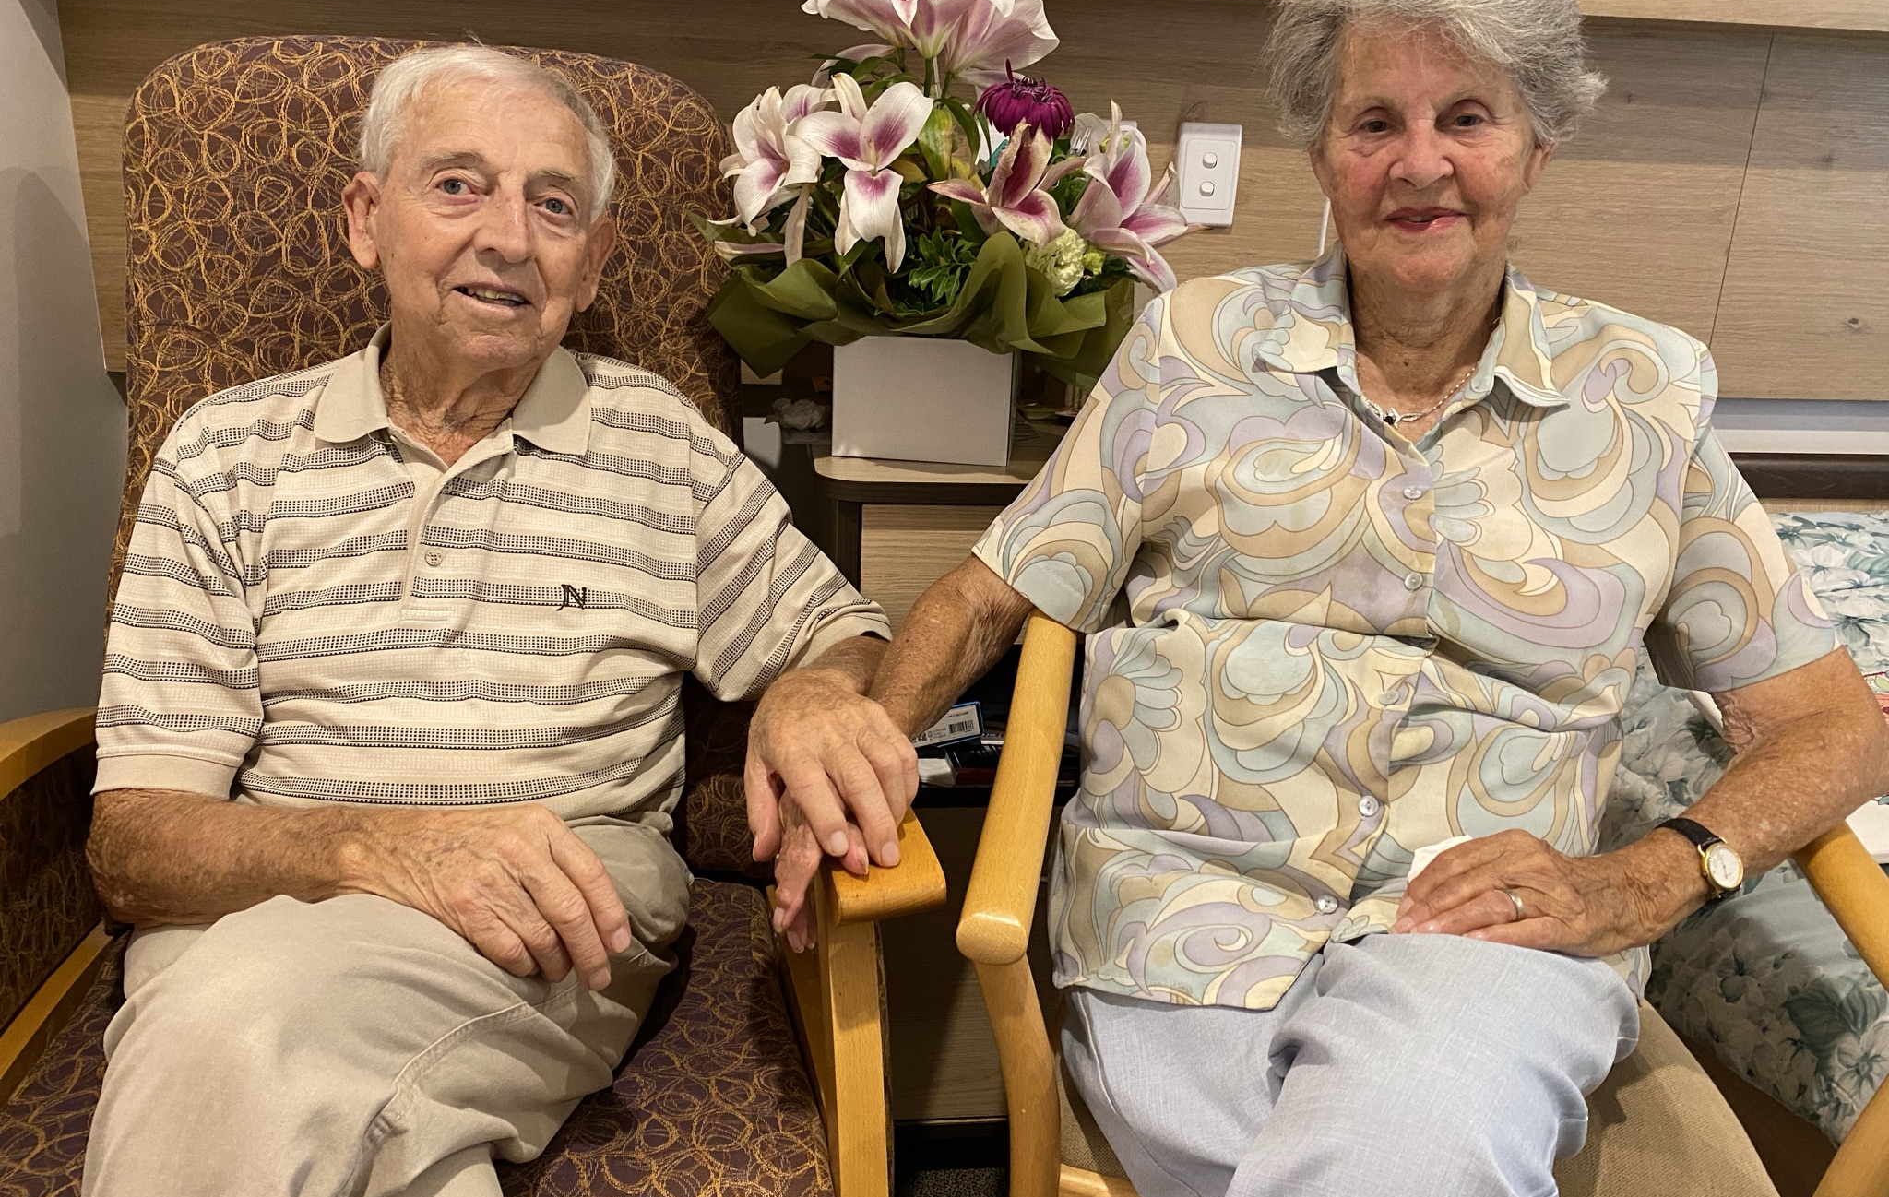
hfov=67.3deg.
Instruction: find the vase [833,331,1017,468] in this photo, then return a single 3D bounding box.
[{"bbox_3d":[-0.016,-0.215,1.450,0.172,0.122,0.160,4,17,4],"label":"vase"}]

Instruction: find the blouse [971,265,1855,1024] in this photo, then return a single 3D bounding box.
[{"bbox_3d":[0.329,-0.003,1.070,0.580,0.510,0.350,5,13,13],"label":"blouse"}]

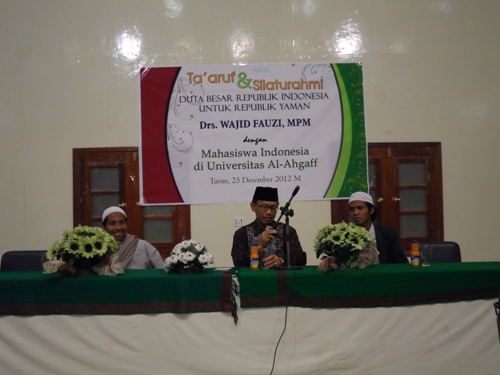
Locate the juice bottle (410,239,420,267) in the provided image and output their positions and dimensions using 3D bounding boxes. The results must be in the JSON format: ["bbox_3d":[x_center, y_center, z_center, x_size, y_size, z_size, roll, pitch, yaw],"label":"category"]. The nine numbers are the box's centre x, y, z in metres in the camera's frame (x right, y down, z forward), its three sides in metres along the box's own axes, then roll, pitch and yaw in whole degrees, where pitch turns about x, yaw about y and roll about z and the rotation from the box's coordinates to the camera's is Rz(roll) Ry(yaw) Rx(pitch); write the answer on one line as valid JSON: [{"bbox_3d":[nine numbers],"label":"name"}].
[{"bbox_3d":[1.041,0.421,3.270,0.057,0.168,0.057,-1,-3,0],"label":"juice bottle"}]

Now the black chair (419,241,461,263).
[{"bbox_3d":[1.481,0.869,3.920,0.440,0.840,0.520,-1,-3,3],"label":"black chair"}]

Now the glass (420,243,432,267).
[{"bbox_3d":[1.113,0.429,3.280,0.068,0.143,0.068,-1,-3,0],"label":"glass"}]

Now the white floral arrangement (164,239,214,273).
[{"bbox_3d":[-0.378,0.431,3.250,0.300,0.200,0.250,-1,-3,0],"label":"white floral arrangement"}]

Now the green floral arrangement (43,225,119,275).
[{"bbox_3d":[-1.066,0.396,3.270,0.460,0.290,0.370,-1,-3,0],"label":"green floral arrangement"}]

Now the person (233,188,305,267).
[{"bbox_3d":[0.145,0.650,3.760,0.560,1.300,0.720,-1,-2,-2],"label":"person"}]

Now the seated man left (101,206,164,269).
[{"bbox_3d":[-0.910,0.712,3.600,0.580,1.200,0.750,-1,-3,-6],"label":"seated man left"}]

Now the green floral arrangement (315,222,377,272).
[{"bbox_3d":[0.612,0.378,3.300,0.400,0.290,0.350,-1,-3,0],"label":"green floral arrangement"}]

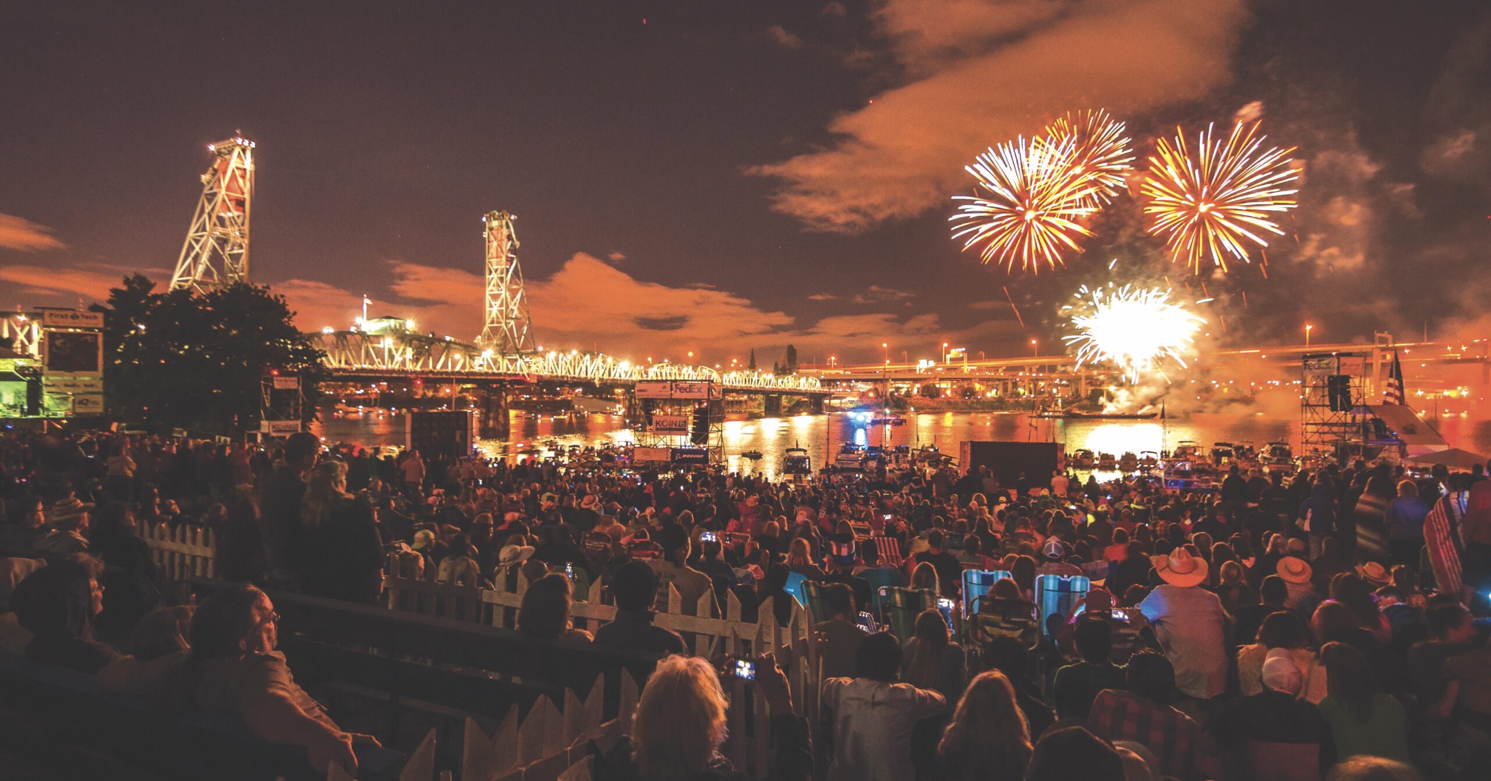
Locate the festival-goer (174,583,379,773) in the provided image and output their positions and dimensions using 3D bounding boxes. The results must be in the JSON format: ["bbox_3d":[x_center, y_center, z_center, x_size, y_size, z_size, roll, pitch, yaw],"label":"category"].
[{"bbox_3d":[-1.470,1.200,2.500,0.560,1.200,0.820,0,-1,40],"label":"festival-goer"}]

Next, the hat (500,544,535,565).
[{"bbox_3d":[-1.986,1.426,6.500,0.310,0.160,0.240,-12,0,-27],"label":"hat"}]

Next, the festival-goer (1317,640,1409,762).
[{"bbox_3d":[3.400,1.870,4.160,0.500,1.080,0.820,0,-1,26],"label":"festival-goer"}]

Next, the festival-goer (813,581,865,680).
[{"bbox_3d":[0.670,1.830,5.070,0.520,1.150,0.800,0,-1,18],"label":"festival-goer"}]

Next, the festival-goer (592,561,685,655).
[{"bbox_3d":[-0.400,1.420,3.570,0.540,1.280,0.800,0,-1,23],"label":"festival-goer"}]

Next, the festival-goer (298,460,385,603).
[{"bbox_3d":[-2.840,1.310,5.200,0.500,1.650,0.360,0,-1,23],"label":"festival-goer"}]

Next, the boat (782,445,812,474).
[{"bbox_3d":[5.800,7.800,81.000,2.900,3.900,8.500,0,-1,4],"label":"boat"}]

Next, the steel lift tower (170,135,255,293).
[{"bbox_3d":[-118.300,-32.300,163.500,9.500,50.000,14.000,0,-1,30],"label":"steel lift tower"}]

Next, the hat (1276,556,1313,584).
[{"bbox_3d":[5.226,1.707,7.100,0.330,0.120,0.340,12,35,20],"label":"hat"}]

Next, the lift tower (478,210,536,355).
[{"bbox_3d":[-74.900,-31.100,239.800,9.500,50.000,14.000,0,-1,30],"label":"lift tower"}]

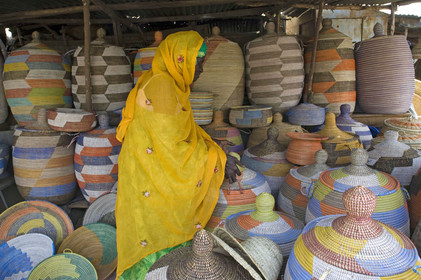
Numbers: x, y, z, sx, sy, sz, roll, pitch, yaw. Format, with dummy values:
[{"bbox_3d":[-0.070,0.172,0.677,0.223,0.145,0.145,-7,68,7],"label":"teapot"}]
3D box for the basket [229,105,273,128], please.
[{"bbox_3d":[0.302,-0.178,2.152,0.321,0.134,0.321,0,10,0],"label":"basket"}]

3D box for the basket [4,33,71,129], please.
[{"bbox_3d":[-1.455,-0.501,2.518,0.515,0.830,0.515,0,9,0],"label":"basket"}]

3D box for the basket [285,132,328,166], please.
[{"bbox_3d":[0.589,0.065,1.788,0.254,0.180,0.254,0,10,0],"label":"basket"}]

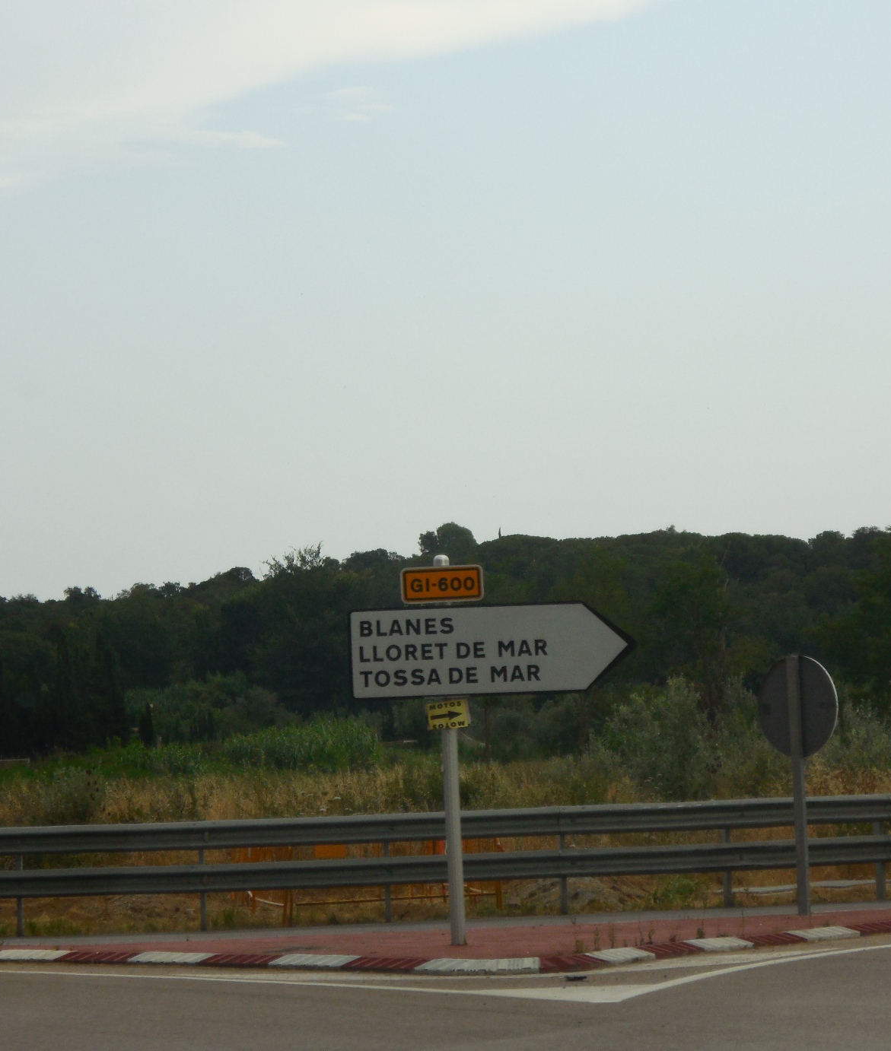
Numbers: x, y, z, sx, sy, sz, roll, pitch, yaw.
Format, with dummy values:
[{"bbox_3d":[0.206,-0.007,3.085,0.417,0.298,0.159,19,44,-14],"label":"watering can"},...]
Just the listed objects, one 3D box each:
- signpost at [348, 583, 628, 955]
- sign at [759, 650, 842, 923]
[{"bbox_3d":[0.421,1.881,34.050,2.250,2.920,0.170,-2,-4,-1],"label":"signpost"},{"bbox_3d":[3.161,2.324,38.000,0.900,2.360,0.120,-6,-5,43],"label":"sign"}]

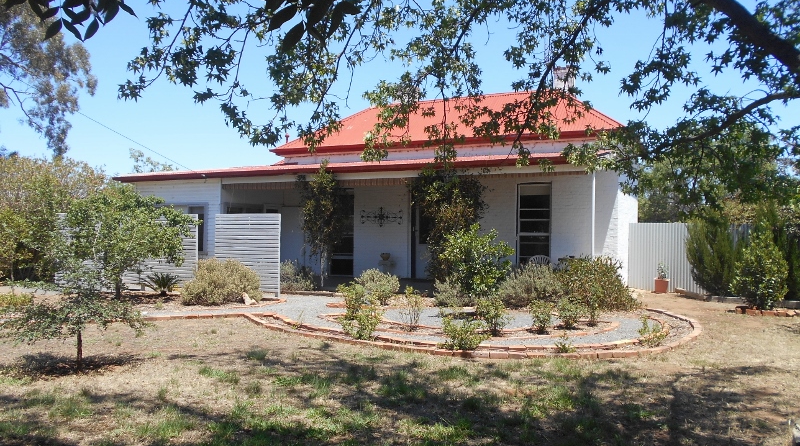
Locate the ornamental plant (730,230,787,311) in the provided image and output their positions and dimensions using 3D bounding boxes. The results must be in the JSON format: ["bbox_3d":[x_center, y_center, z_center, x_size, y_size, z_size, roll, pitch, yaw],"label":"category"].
[{"bbox_3d":[7.537,0.938,12.597,1.200,1.680,1.150,0,0,0],"label":"ornamental plant"}]

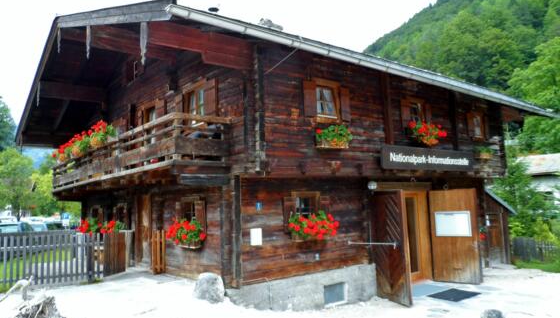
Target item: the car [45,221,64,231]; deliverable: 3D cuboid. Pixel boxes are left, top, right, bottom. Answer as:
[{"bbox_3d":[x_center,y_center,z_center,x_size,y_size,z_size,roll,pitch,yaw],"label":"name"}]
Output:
[{"bbox_3d":[-18.074,5.736,31.230,1.800,1.500,4.300,-1,-6,-13],"label":"car"}]

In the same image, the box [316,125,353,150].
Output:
[{"bbox_3d":[1.043,-0.407,7.534,0.756,0.392,0.320,3,-7,-41],"label":"box"}]

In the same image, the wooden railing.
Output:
[{"bbox_3d":[-4.421,0.197,10.463,1.148,0.838,9.322,3,-7,-41],"label":"wooden railing"}]

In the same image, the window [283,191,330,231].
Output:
[{"bbox_3d":[0.516,0.968,7.186,1.050,0.720,0.130,2,-7,-38],"label":"window"}]

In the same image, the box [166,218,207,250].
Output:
[{"bbox_3d":[-1.954,1.526,8.066,0.420,0.600,0.975,3,-7,-41],"label":"box"}]

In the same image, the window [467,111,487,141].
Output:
[{"bbox_3d":[5.965,-0.985,11.713,1.120,0.820,0.130,2,-7,-38],"label":"window"}]

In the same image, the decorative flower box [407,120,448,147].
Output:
[{"bbox_3d":[3.725,-0.604,9.845,1.215,0.541,0.420,3,-7,-41],"label":"decorative flower box"}]

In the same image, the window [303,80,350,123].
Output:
[{"bbox_3d":[0.985,-1.165,7.820,1.250,0.800,0.130,2,-7,-38],"label":"window"}]

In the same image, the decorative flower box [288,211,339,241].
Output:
[{"bbox_3d":[0.695,1.362,7.947,1.055,0.541,0.420,3,-7,-41],"label":"decorative flower box"}]

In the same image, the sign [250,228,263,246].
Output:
[{"bbox_3d":[-0.388,1.290,6.460,0.210,0.290,0.020,2,-7,-38],"label":"sign"}]

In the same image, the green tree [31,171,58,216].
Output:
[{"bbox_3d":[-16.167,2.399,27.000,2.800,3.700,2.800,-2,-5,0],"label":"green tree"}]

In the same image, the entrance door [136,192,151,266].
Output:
[{"bbox_3d":[-3.483,1.798,9.976,0.130,1.780,0.900,2,-7,-38],"label":"entrance door"}]

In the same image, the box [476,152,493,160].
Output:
[{"bbox_3d":[6.116,-0.106,11.581,0.780,0.240,0.250,2,-7,-38],"label":"box"}]

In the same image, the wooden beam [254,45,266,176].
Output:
[{"bbox_3d":[-0.341,-0.866,6.794,0.150,2.232,0.150,3,-7,-41],"label":"wooden beam"}]

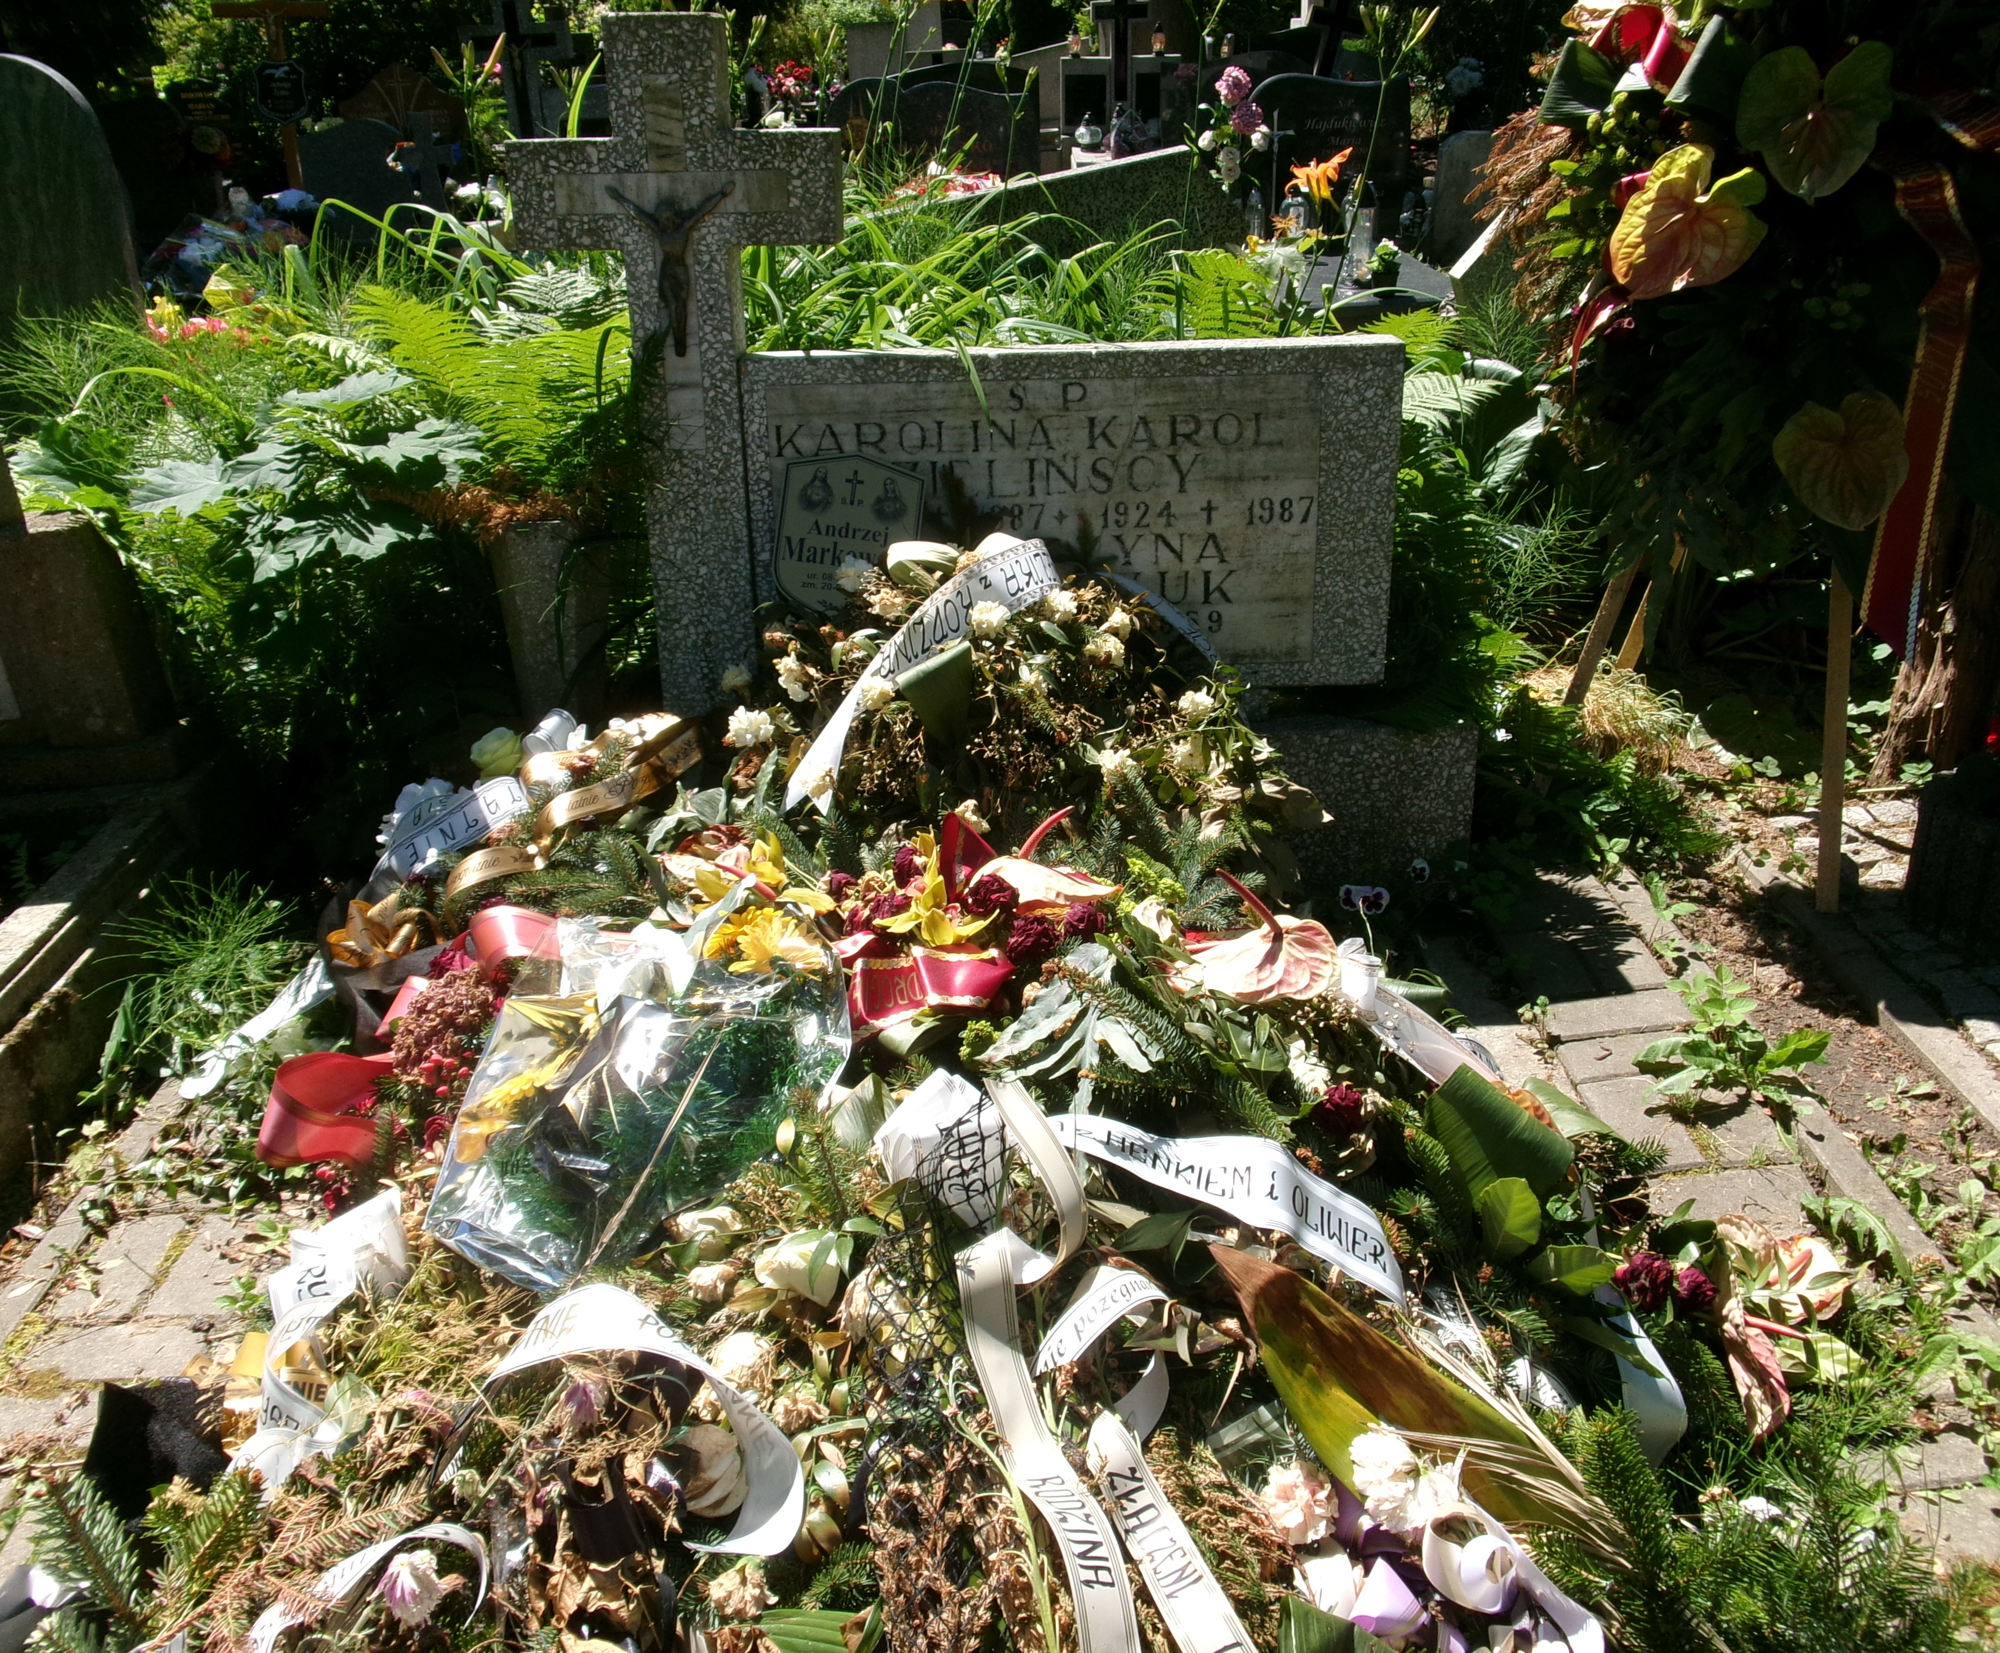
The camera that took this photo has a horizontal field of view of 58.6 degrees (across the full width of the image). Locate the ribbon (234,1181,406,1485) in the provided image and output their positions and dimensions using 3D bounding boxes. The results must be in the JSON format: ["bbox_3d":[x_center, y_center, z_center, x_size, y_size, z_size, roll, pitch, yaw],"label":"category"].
[{"bbox_3d":[-0.642,0.485,1.686,0.167,0.208,0.156,-1,23,1],"label":"ribbon"}]

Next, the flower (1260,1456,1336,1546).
[{"bbox_3d":[0.250,0.567,1.500,0.060,0.058,0.052,3,22,11],"label":"flower"}]

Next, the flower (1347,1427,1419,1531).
[{"bbox_3d":[0.325,0.552,1.510,0.058,0.062,0.055,4,22,14],"label":"flower"}]

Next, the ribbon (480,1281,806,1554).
[{"bbox_3d":[-0.301,0.498,1.500,0.255,0.125,0.165,-6,22,-13],"label":"ribbon"}]

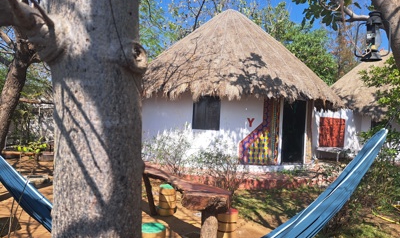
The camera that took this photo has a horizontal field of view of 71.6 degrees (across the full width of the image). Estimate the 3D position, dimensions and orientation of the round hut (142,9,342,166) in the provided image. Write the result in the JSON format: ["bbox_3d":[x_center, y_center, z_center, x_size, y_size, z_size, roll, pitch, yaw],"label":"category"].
[{"bbox_3d":[0.900,-1.430,10.200,7.800,5.350,7.800,2,1,-26],"label":"round hut"}]

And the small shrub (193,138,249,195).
[{"bbox_3d":[0.450,1.030,6.000,1.200,1.250,1.100,3,1,0],"label":"small shrub"}]

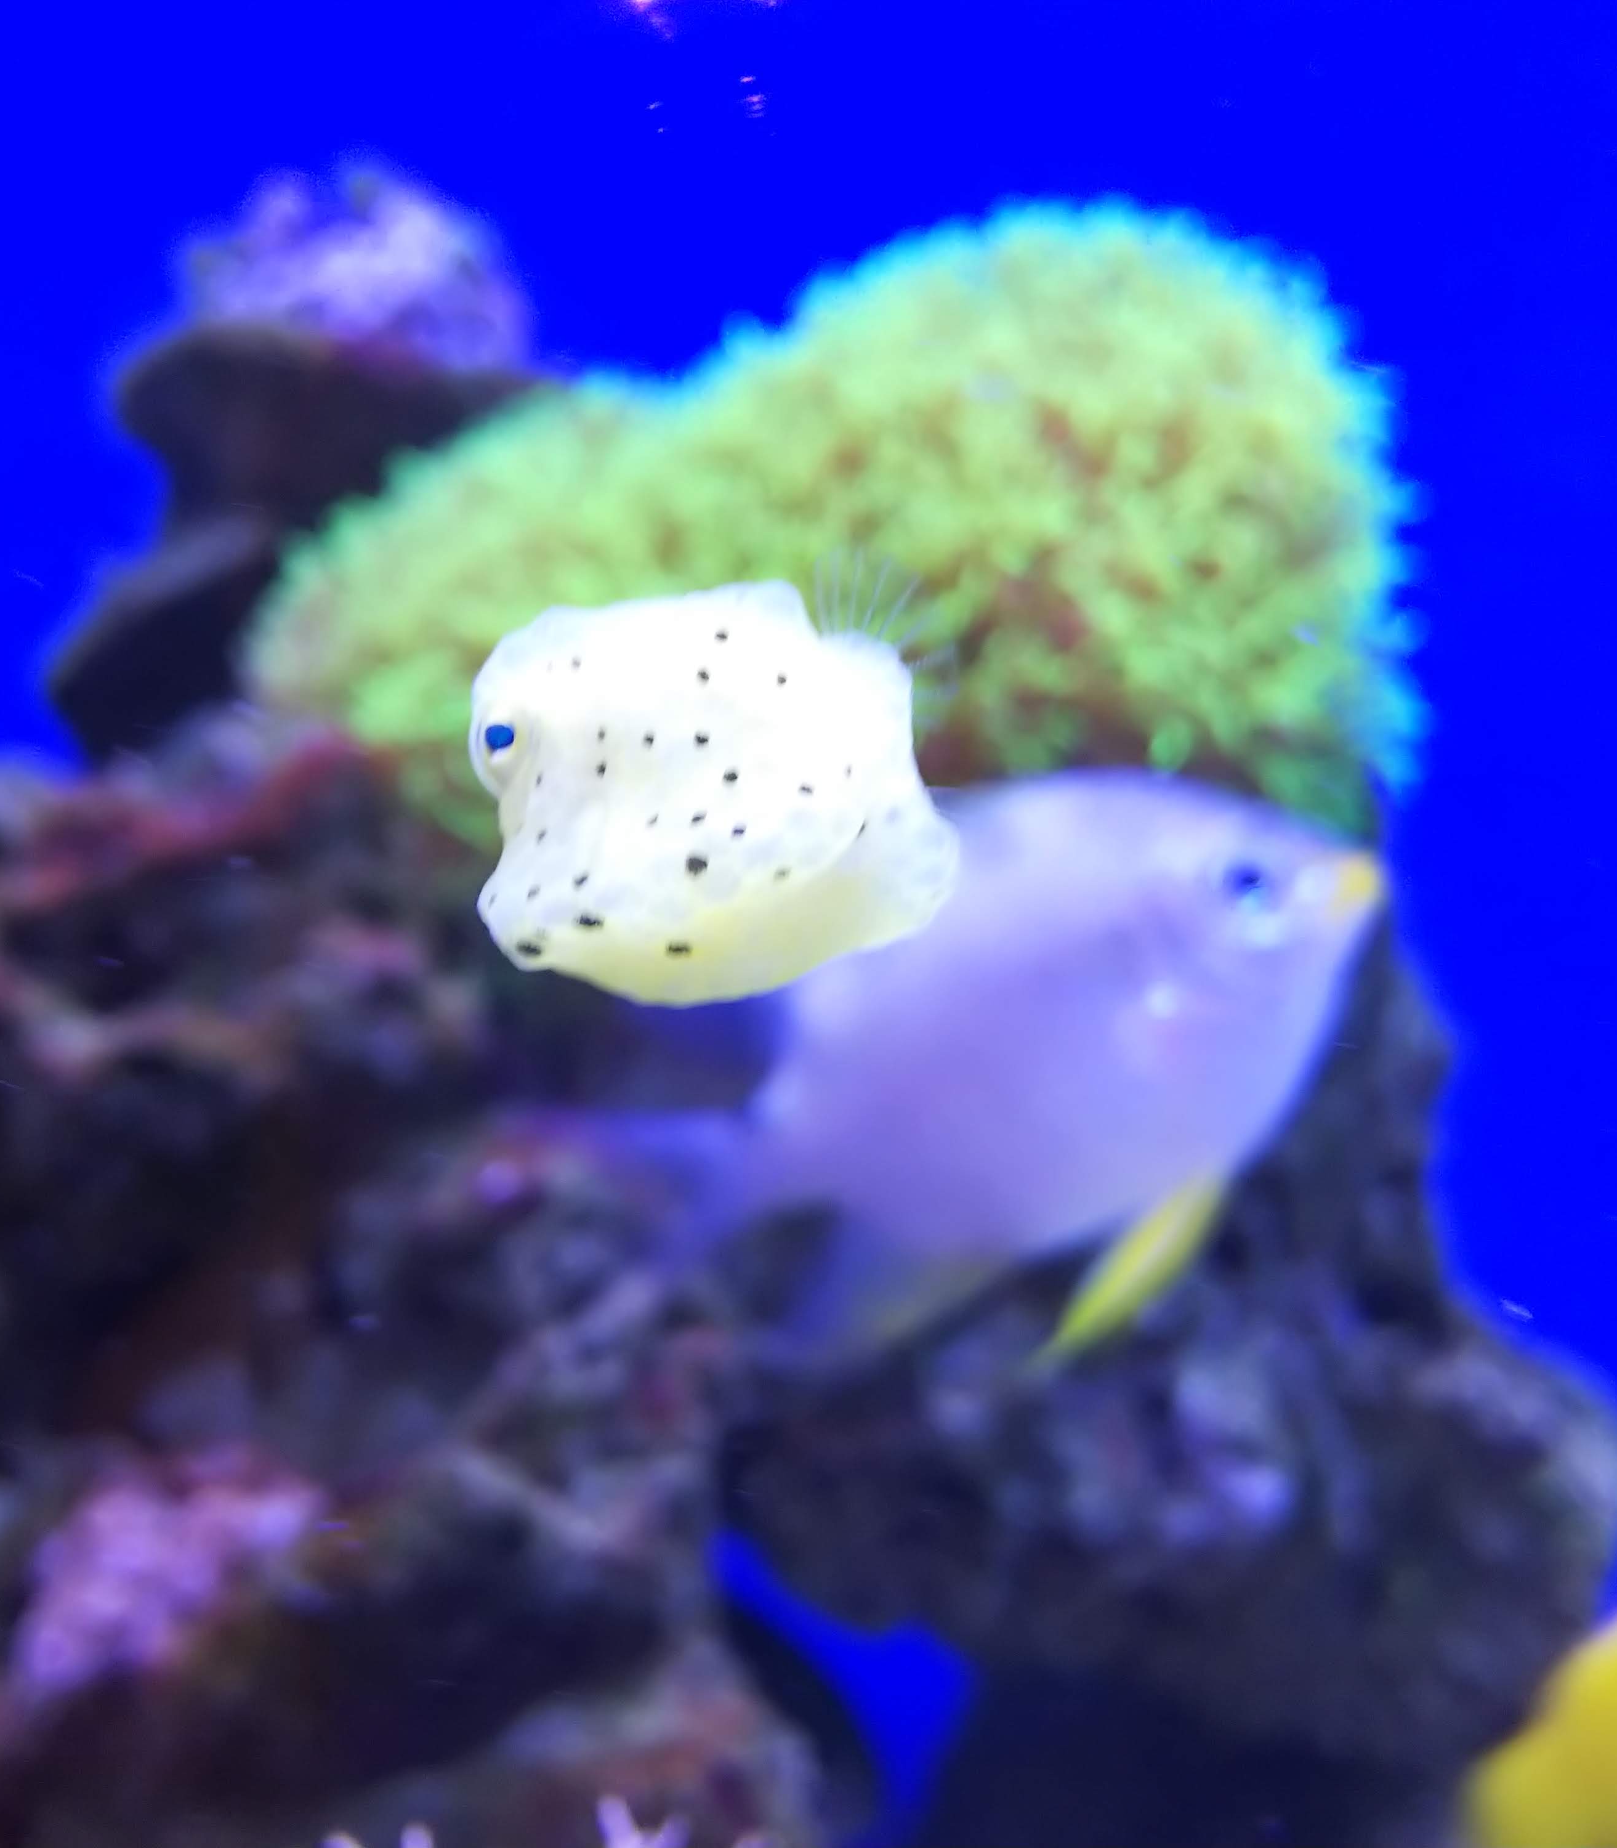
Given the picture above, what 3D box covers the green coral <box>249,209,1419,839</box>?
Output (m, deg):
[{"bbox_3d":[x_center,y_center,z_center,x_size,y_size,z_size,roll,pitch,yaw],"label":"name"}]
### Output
[{"bbox_3d":[0.006,-0.084,0.400,0.238,0.130,0.140,0,0,0],"label":"green coral"}]

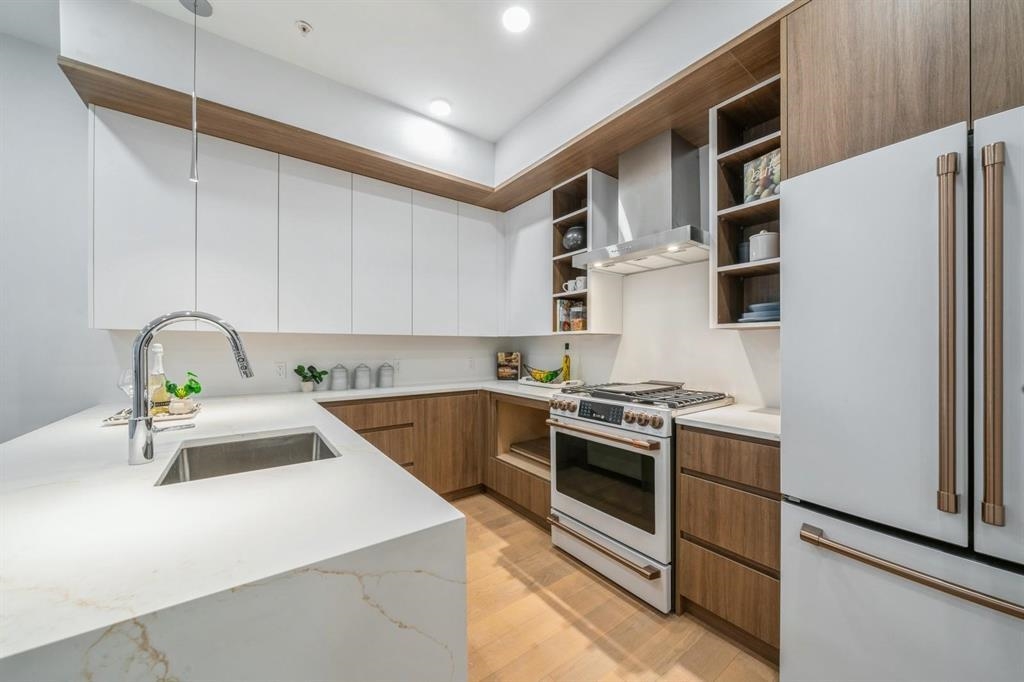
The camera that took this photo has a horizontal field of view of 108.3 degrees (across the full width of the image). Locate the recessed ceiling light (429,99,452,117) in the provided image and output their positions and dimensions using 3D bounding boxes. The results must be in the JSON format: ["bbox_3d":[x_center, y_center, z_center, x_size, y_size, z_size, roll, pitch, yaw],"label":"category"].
[{"bbox_3d":[-0.477,-1.565,2.458,0.146,0.040,0.146,0,0,0],"label":"recessed ceiling light"}]

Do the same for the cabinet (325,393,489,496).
[{"bbox_3d":[-0.883,0.801,2.792,1.220,0.852,0.540,1,0,-37],"label":"cabinet"}]

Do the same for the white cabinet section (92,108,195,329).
[{"bbox_3d":[-1.971,-0.598,2.036,0.380,1.084,0.335,0,-1,-37],"label":"white cabinet section"}]

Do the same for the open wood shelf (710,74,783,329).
[{"bbox_3d":[1.269,-0.618,1.826,0.340,1.112,0.406,1,0,-37],"label":"open wood shelf"}]

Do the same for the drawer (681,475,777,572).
[{"bbox_3d":[1.067,0.726,1.646,0.500,0.252,0.379,1,0,-37],"label":"drawer"}]

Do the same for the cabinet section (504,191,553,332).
[{"bbox_3d":[0.248,-0.575,3.090,0.335,1.084,0.625,0,-1,-37],"label":"cabinet section"}]

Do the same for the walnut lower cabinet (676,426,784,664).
[{"bbox_3d":[1.119,0.803,1.701,0.650,0.852,0.404,1,0,-37],"label":"walnut lower cabinet"}]

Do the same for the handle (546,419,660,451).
[{"bbox_3d":[0.444,0.463,1.924,0.070,0.036,0.686,1,0,-37],"label":"handle"}]

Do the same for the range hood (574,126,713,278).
[{"bbox_3d":[0.838,-0.824,2.244,0.523,0.693,0.766,1,0,-37],"label":"range hood"}]

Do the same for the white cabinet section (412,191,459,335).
[{"bbox_3d":[-0.684,-0.577,2.995,0.382,1.084,0.335,0,-1,-37],"label":"white cabinet section"}]

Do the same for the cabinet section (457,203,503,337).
[{"bbox_3d":[-0.350,-0.572,3.244,0.450,1.084,0.335,0,-1,-37],"label":"cabinet section"}]

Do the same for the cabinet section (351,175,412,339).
[{"bbox_3d":[-1.007,-0.582,2.754,0.425,1.084,0.335,0,-1,-37],"label":"cabinet section"}]

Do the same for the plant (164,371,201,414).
[{"bbox_3d":[-1.536,0.232,1.724,0.140,0.197,0.135,1,0,-37],"label":"plant"}]

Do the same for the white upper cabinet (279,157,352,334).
[{"bbox_3d":[-1.374,-0.610,2.550,0.434,1.118,0.320,1,0,-37],"label":"white upper cabinet"}]

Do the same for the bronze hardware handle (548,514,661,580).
[{"bbox_3d":[0.442,1.031,1.921,0.070,0.036,0.686,1,0,-37],"label":"bronze hardware handle"}]

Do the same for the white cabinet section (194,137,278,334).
[{"bbox_3d":[-1.666,-0.593,2.263,0.380,1.084,0.335,0,-1,-37],"label":"white cabinet section"}]

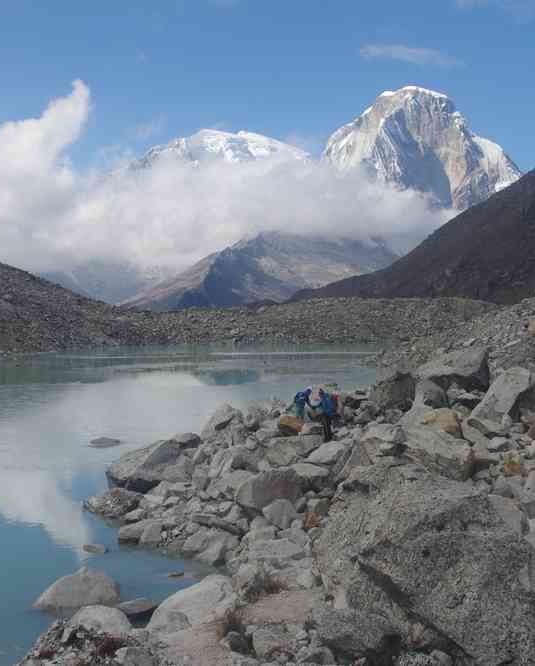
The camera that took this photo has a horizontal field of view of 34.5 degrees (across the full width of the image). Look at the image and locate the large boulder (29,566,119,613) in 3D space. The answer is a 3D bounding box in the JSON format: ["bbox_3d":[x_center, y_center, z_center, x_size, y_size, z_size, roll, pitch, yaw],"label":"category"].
[{"bbox_3d":[-3.167,4.268,14.300,1.417,0.589,1.134,0,1,-12],"label":"large boulder"}]

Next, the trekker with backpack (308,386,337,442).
[{"bbox_3d":[1.694,2.495,26.500,0.800,1.720,0.620,0,0,9],"label":"trekker with backpack"}]

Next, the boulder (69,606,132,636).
[{"bbox_3d":[-2.477,4.358,12.700,0.951,0.530,0.808,0,1,-11],"label":"boulder"}]

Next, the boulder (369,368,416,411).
[{"bbox_3d":[4.650,2.102,32.000,1.750,1.500,1.600,0,0,0],"label":"boulder"}]

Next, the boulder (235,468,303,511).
[{"bbox_3d":[0.022,3.485,19.200,1.509,0.841,1.207,1,1,0],"label":"boulder"}]

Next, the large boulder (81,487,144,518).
[{"bbox_3d":[-3.815,4.170,21.200,1.448,0.663,1.231,0,1,-10],"label":"large boulder"}]

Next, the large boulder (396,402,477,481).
[{"bbox_3d":[4.028,2.586,20.500,1.700,1.650,1.900,0,0,0],"label":"large boulder"}]

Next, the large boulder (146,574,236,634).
[{"bbox_3d":[-1.180,4.214,13.400,1.384,0.732,1.176,0,1,-5],"label":"large boulder"}]

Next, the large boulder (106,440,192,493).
[{"bbox_3d":[-3.476,3.925,25.400,2.496,1.403,1.997,0,1,-8],"label":"large boulder"}]

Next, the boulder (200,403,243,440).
[{"bbox_3d":[-1.497,2.881,28.000,1.350,1.200,1.200,0,0,0],"label":"boulder"}]

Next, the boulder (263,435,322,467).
[{"bbox_3d":[0.698,3.278,24.000,1.600,0.800,1.300,0,0,0],"label":"boulder"}]

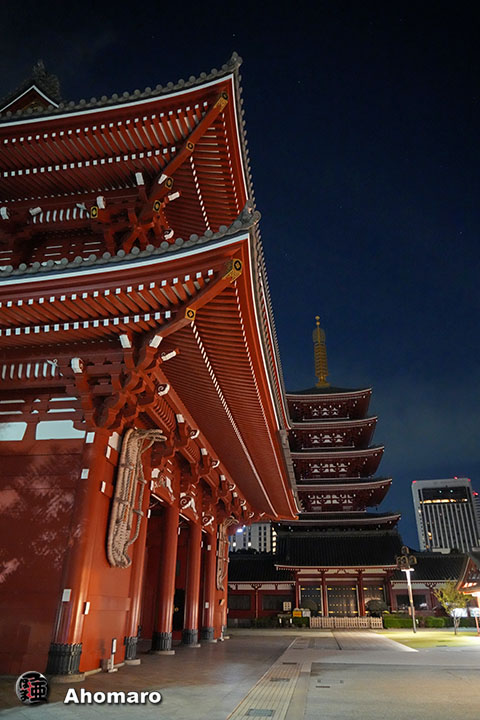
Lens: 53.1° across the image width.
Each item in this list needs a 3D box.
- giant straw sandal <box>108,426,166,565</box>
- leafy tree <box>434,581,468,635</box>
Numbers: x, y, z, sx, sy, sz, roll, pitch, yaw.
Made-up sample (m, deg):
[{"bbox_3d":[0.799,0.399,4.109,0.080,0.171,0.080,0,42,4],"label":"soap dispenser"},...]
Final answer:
[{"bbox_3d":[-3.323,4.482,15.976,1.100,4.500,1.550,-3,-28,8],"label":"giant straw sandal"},{"bbox_3d":[17.733,20.645,40.104,2.900,4.050,2.800,-3,-28,8],"label":"leafy tree"}]

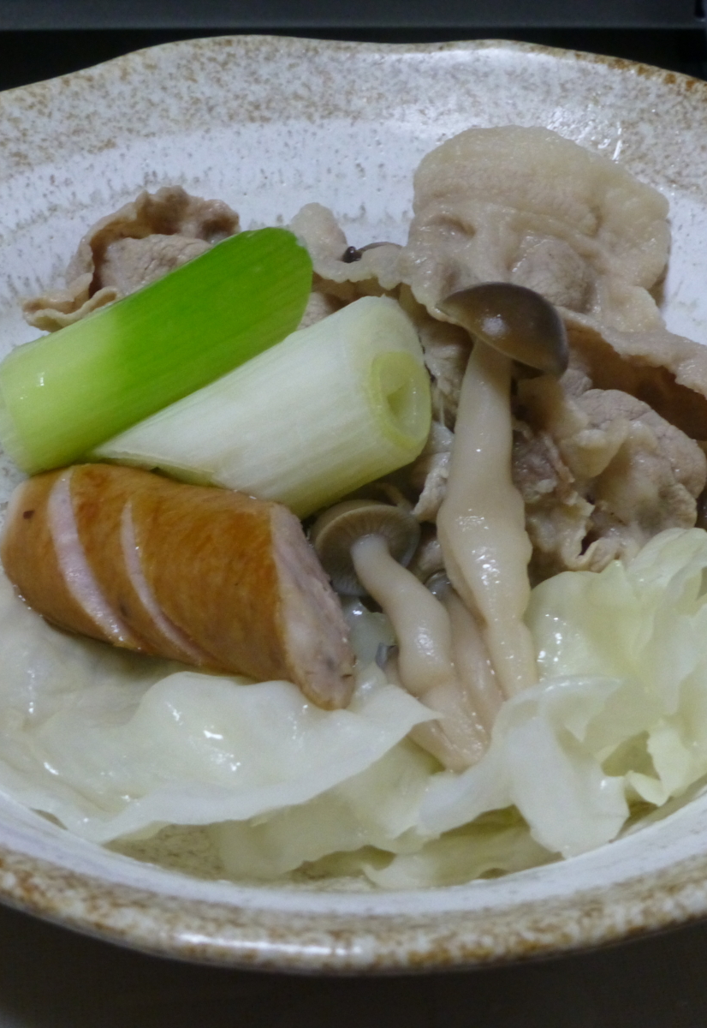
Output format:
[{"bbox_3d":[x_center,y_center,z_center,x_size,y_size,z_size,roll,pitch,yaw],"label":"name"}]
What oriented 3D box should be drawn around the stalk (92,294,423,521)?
[{"bbox_3d":[-0.012,-0.011,0.325,0.046,0.024,0.024,-27,46,-9],"label":"stalk"}]

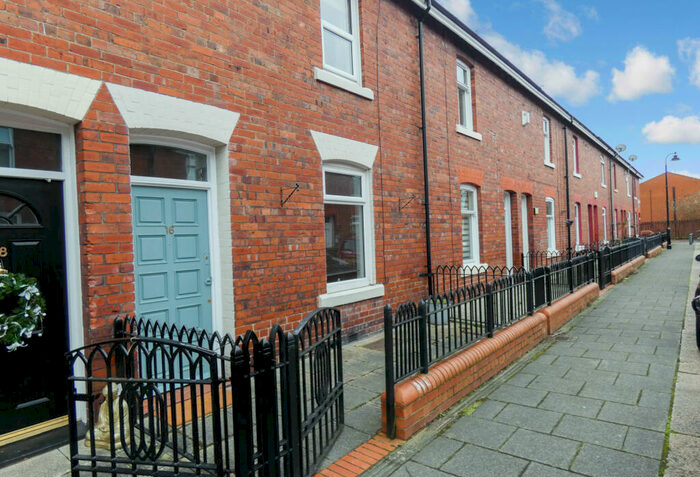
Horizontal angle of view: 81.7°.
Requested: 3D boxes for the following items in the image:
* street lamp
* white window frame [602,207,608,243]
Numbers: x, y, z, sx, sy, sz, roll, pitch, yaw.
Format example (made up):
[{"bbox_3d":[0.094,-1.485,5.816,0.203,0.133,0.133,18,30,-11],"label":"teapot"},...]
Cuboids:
[{"bbox_3d":[22.018,-2.570,27.555,0.830,6.500,0.460,-2,0,41],"label":"street lamp"},{"bbox_3d":[13.222,-0.694,21.144,0.090,1.758,1.017,-2,0,41],"label":"white window frame"}]

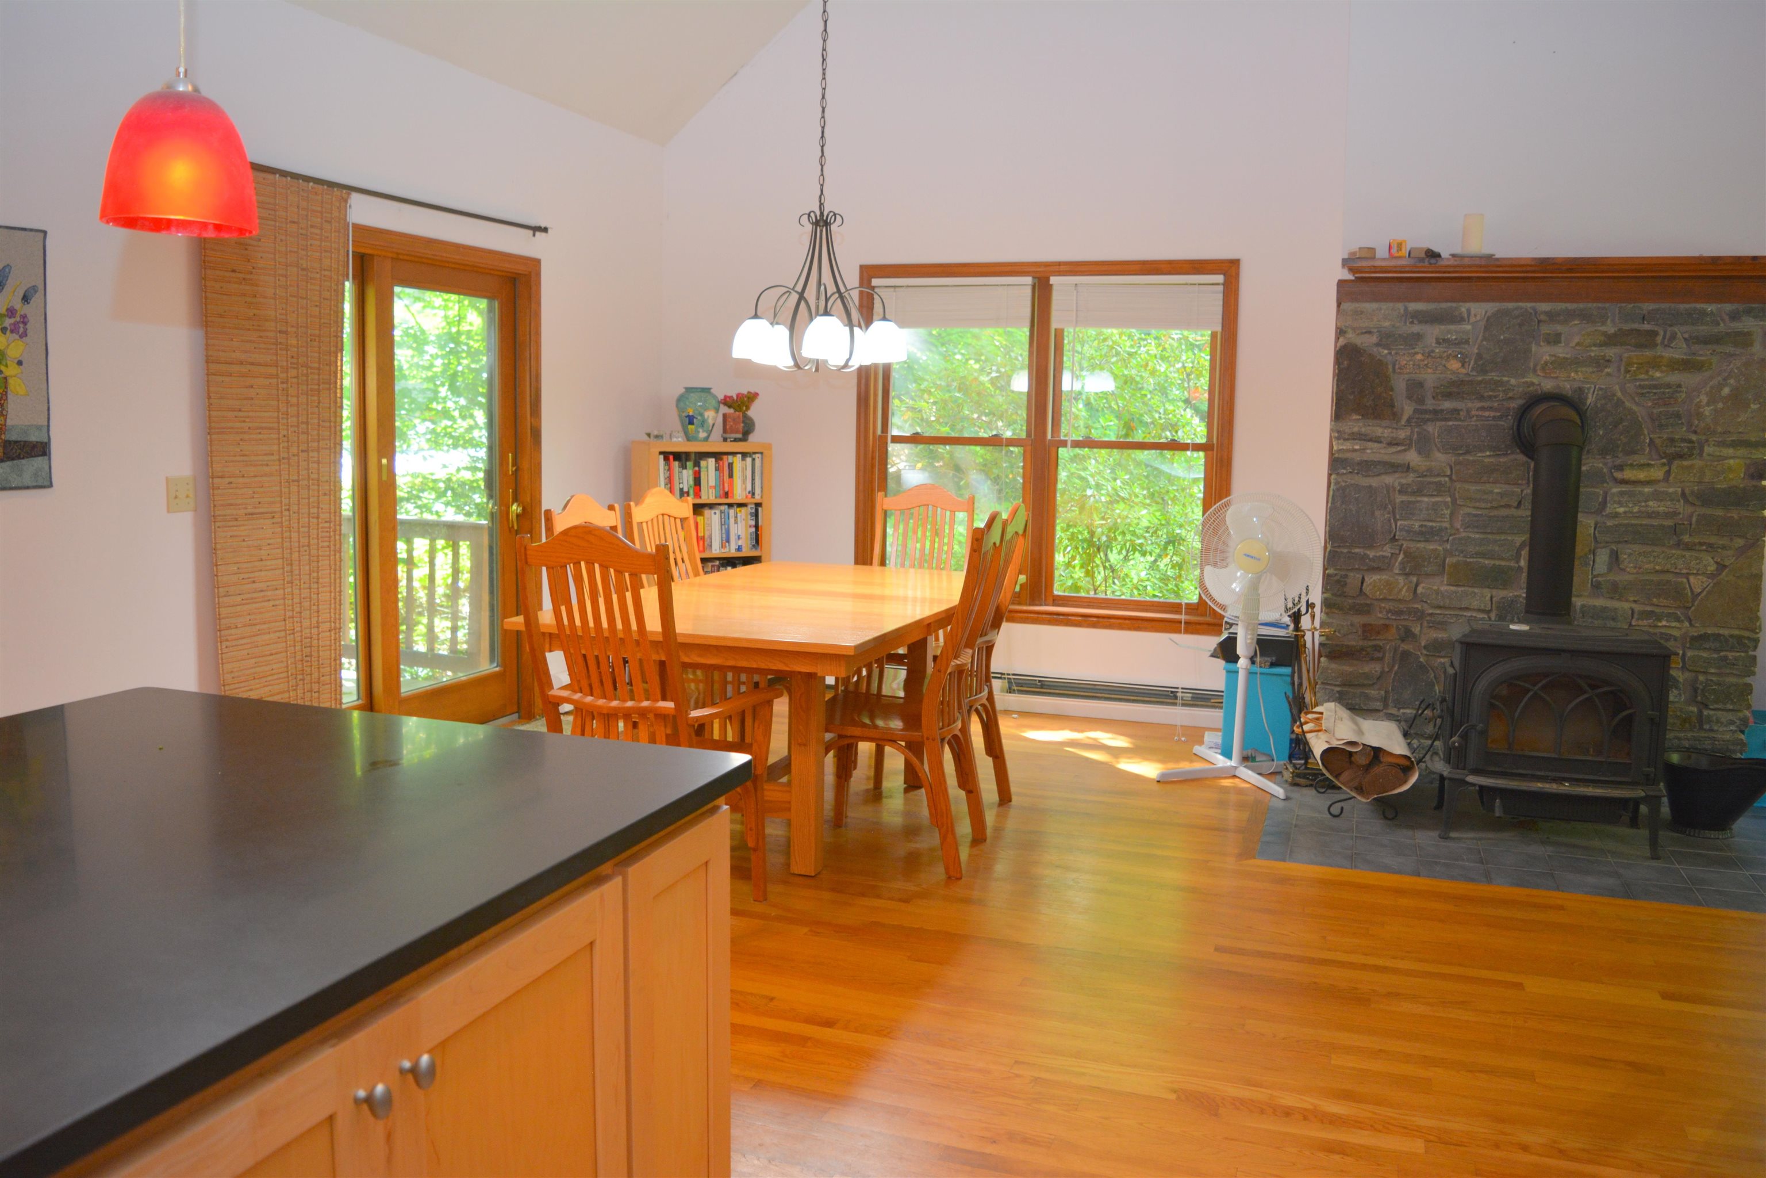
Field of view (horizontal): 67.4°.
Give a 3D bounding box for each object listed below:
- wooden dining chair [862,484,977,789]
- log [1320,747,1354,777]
[{"bbox_3d":[0.089,0.131,5.714,0.462,1.124,0.592,4,8,20],"label":"wooden dining chair"},{"bbox_3d":[1.683,0.599,4.995,0.115,0.110,0.401,2,8,11],"label":"log"}]

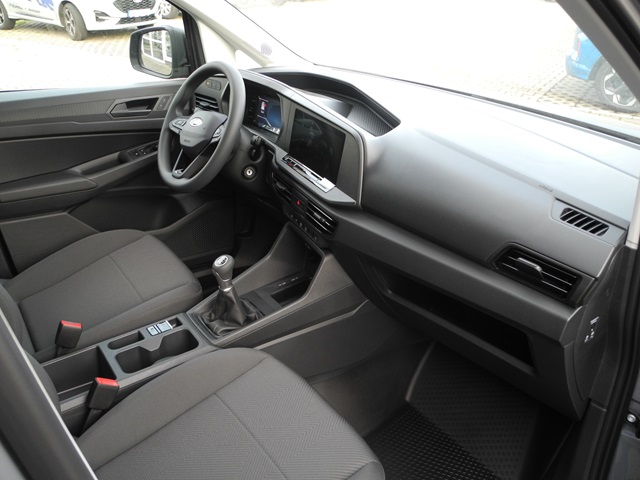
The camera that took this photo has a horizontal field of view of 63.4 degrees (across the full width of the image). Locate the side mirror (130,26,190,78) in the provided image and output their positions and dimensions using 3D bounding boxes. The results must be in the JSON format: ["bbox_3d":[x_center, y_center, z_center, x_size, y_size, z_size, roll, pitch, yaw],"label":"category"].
[{"bbox_3d":[-0.571,-0.678,1.849,0.215,0.168,0.110,21,33,27],"label":"side mirror"}]

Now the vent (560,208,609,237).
[{"bbox_3d":[0.446,-0.025,0.865,0.084,0.028,0.020,35,2,42],"label":"vent"}]

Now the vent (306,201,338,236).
[{"bbox_3d":[0.018,-0.051,1.249,0.035,0.046,0.117,4,24,-36],"label":"vent"}]

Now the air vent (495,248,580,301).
[{"bbox_3d":[0.374,0.064,0.879,0.135,0.058,0.035,31,2,38],"label":"air vent"}]

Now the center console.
[{"bbox_3d":[-0.272,0.228,1.277,0.860,0.370,0.250,-19,37,-36],"label":"center console"}]

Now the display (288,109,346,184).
[{"bbox_3d":[-0.001,-0.222,1.236,0.020,0.120,0.218,-4,29,-34],"label":"display"}]

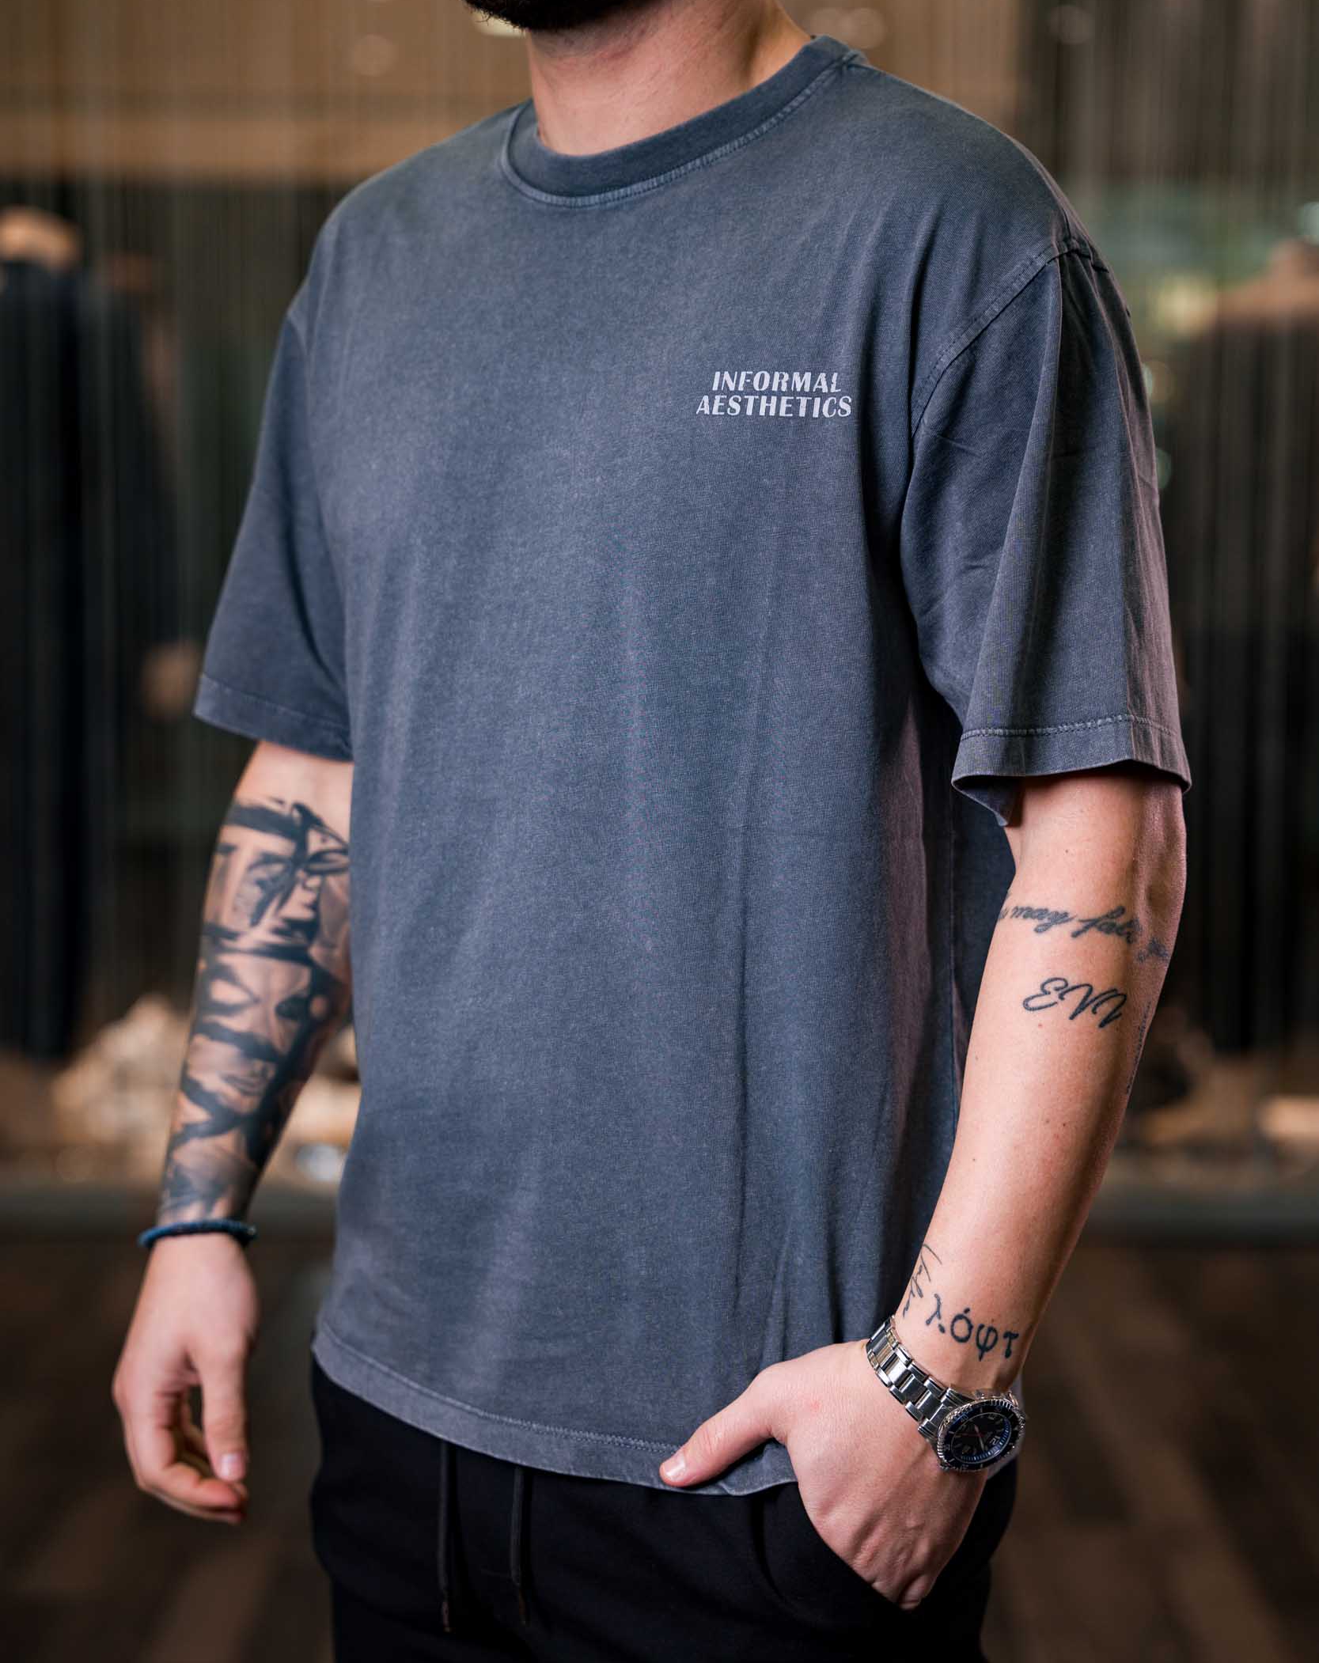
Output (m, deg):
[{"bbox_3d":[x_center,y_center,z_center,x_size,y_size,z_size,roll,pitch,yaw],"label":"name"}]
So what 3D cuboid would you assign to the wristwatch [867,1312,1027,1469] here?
[{"bbox_3d":[0.130,0.258,1.654,0.061,0.045,0.071,21,19,-33],"label":"wristwatch"}]

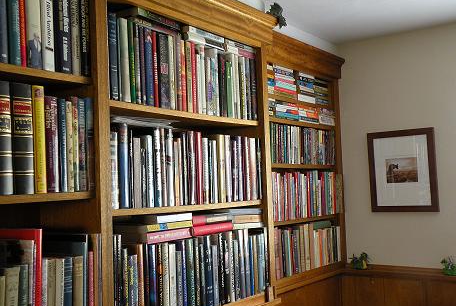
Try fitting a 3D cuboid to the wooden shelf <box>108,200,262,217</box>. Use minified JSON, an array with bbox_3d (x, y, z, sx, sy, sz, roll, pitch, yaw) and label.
[{"bbox_3d":[-0.197,0.187,1.893,0.240,0.017,0.775,-5,-4,36],"label":"wooden shelf"}]

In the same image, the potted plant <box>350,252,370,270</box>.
[{"bbox_3d":[0.691,0.567,2.891,0.085,0.088,0.075,-5,-4,37],"label":"potted plant"}]

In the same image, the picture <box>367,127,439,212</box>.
[{"bbox_3d":[0.907,0.095,2.867,0.349,0.419,0.025,-5,-4,37],"label":"picture"}]

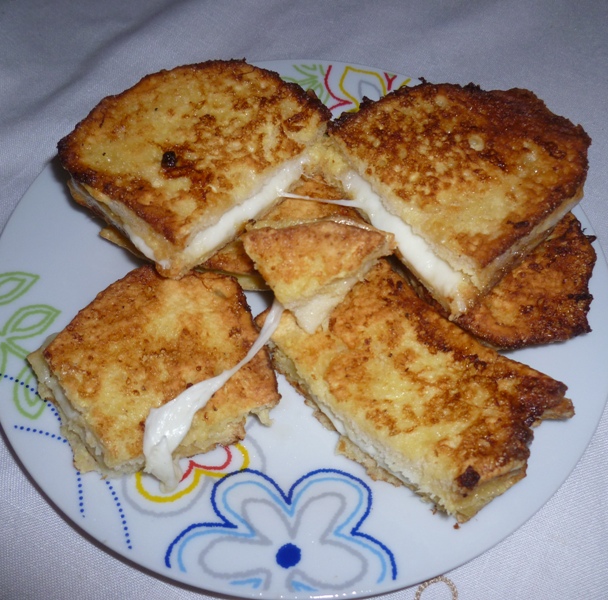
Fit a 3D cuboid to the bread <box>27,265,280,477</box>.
[{"bbox_3d":[-0.054,0.025,0.236,0.078,0.024,0.070,-23,62,-14],"label":"bread"}]

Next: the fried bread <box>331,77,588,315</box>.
[{"bbox_3d":[0.060,-0.047,0.249,0.082,0.029,0.081,-35,66,-21],"label":"fried bread"}]

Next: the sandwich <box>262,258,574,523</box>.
[{"bbox_3d":[0.039,0.029,0.234,0.102,0.025,0.063,34,64,18],"label":"sandwich"}]

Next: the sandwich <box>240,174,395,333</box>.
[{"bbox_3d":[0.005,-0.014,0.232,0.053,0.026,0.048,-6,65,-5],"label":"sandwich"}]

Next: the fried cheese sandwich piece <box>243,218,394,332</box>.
[{"bbox_3d":[0.006,-0.009,0.224,0.050,0.021,0.035,-6,71,-5],"label":"fried cheese sandwich piece"}]

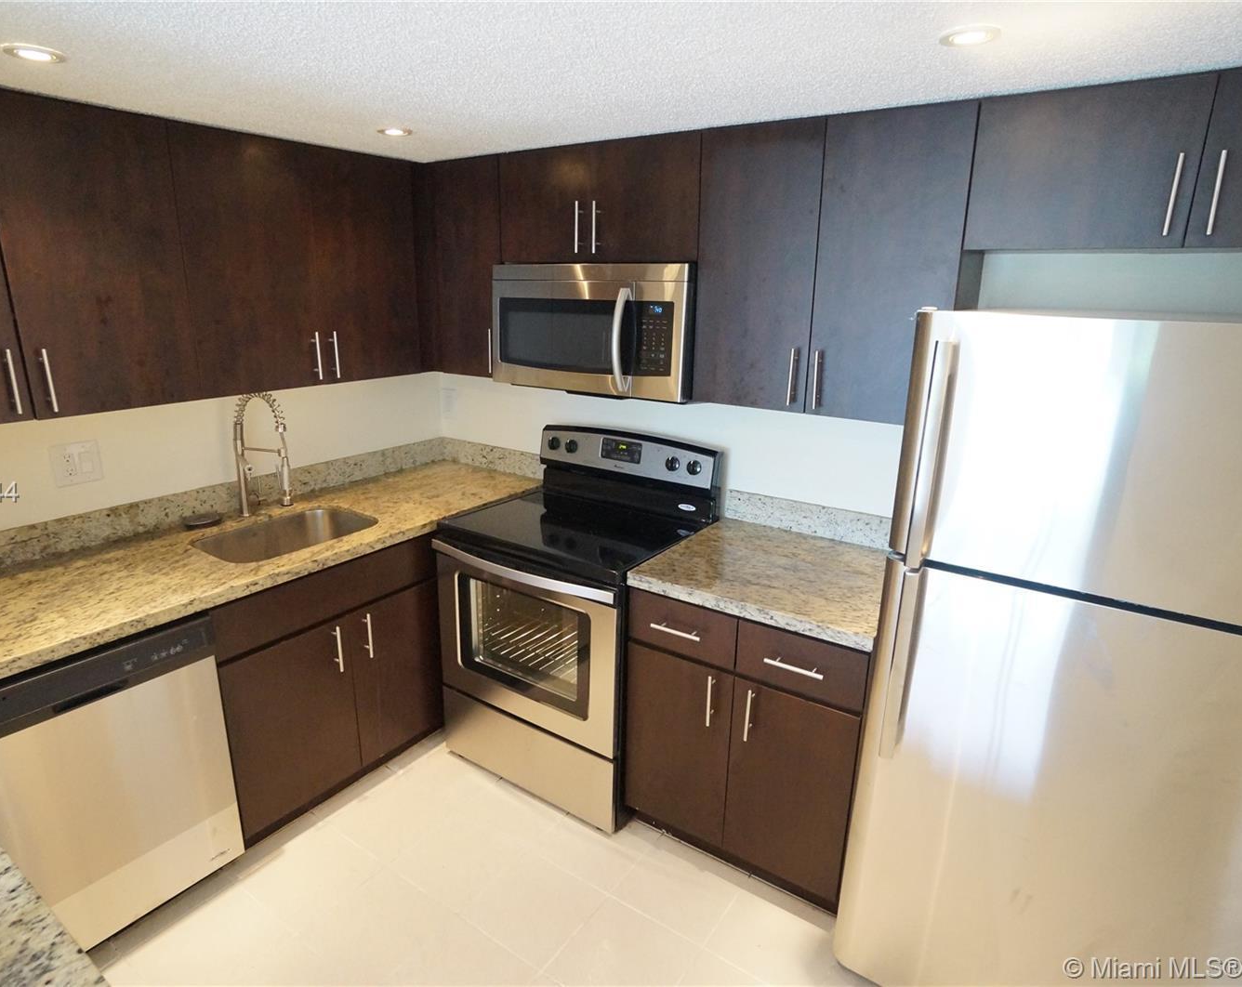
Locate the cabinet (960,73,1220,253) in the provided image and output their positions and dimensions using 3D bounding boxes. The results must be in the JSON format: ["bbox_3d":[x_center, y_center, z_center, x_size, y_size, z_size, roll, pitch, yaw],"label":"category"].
[{"bbox_3d":[1.078,-0.736,1.559,0.415,0.319,0.304,11,19,32],"label":"cabinet"}]

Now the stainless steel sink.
[{"bbox_3d":[-1.158,0.241,2.332,0.352,0.204,0.520,11,20,31],"label":"stainless steel sink"}]

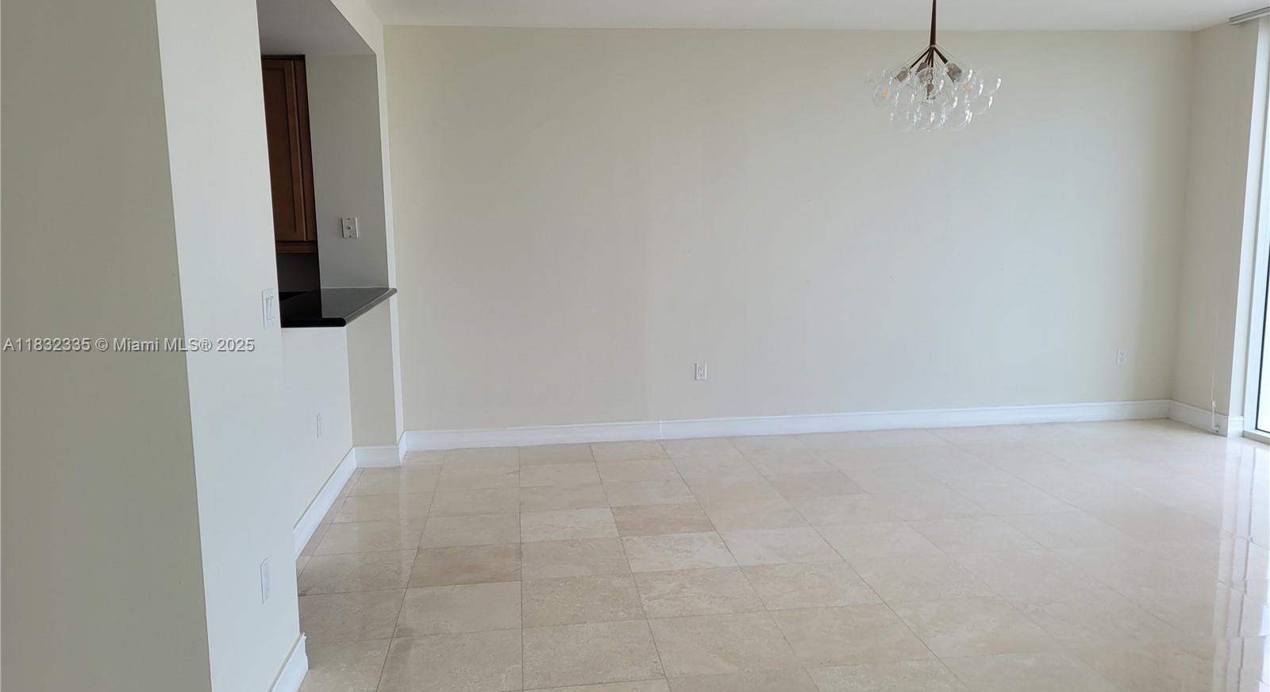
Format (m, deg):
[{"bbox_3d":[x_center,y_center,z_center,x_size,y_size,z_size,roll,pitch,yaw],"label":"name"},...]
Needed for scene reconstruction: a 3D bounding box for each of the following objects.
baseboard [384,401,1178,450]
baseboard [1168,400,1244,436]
[{"bbox_3d":[1.130,0.524,6.379,5.207,0.128,0.018,-2,8,-7],"label":"baseboard"},{"bbox_3d":[3.787,0.479,6.362,0.105,0.130,0.599,-2,8,-7],"label":"baseboard"}]

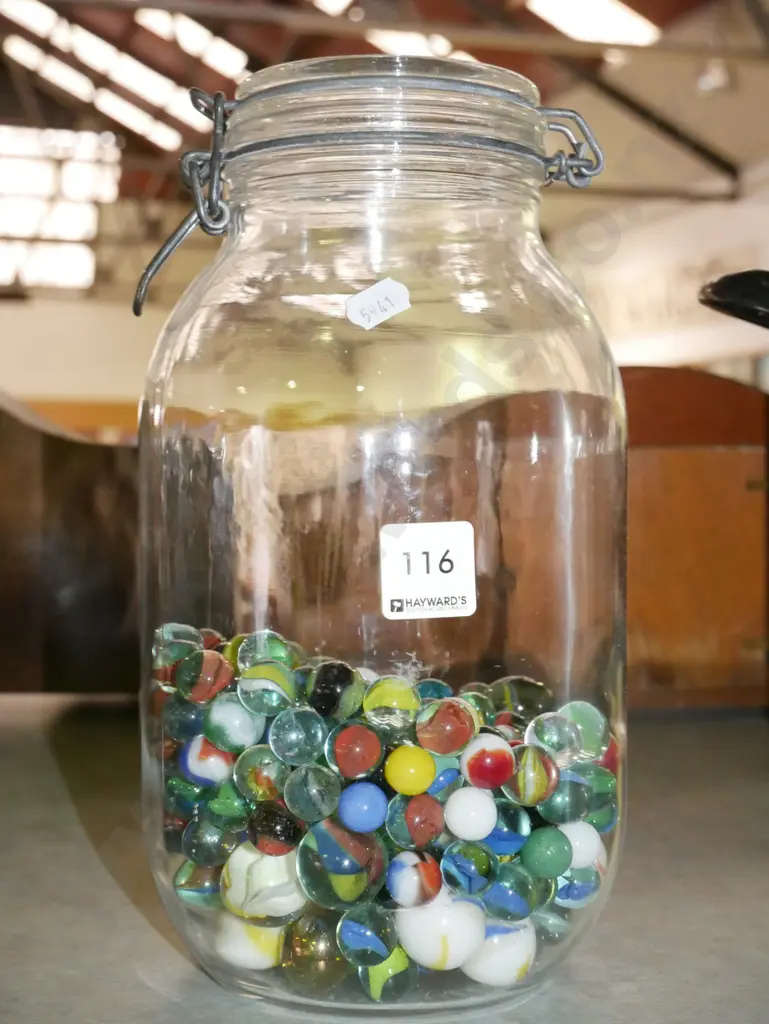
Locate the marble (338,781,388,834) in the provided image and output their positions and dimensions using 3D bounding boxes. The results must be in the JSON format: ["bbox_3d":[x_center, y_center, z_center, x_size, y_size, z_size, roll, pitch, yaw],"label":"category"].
[{"bbox_3d":[-0.006,0.084,0.422,0.014,0.014,0.014,0,6,0],"label":"marble"}]

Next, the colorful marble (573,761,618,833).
[{"bbox_3d":[0.061,0.087,0.451,0.021,0.021,0.021,0,5,0],"label":"colorful marble"}]

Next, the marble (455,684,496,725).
[{"bbox_3d":[0.029,0.065,0.480,0.014,0.014,0.014,0,5,0],"label":"marble"}]

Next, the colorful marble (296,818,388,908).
[{"bbox_3d":[-0.012,0.097,0.409,0.025,0.025,0.025,0,5,0],"label":"colorful marble"}]

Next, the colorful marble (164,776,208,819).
[{"bbox_3d":[-0.062,0.090,0.468,0.015,0.015,0.015,0,2,0],"label":"colorful marble"}]

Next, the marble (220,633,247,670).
[{"bbox_3d":[-0.044,0.047,0.474,0.016,0.016,0.016,0,2,0],"label":"marble"}]

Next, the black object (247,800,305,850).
[{"bbox_3d":[-0.031,0.089,0.417,0.016,0.016,0.016,0,5,0],"label":"black object"}]

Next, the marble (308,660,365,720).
[{"bbox_3d":[-0.013,0.048,0.402,0.016,0.016,0.016,1,4,0],"label":"marble"}]

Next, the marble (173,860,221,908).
[{"bbox_3d":[-0.054,0.109,0.436,0.016,0.016,0.016,0,5,0],"label":"marble"}]

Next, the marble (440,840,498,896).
[{"bbox_3d":[0.024,0.101,0.421,0.016,0.016,0.016,0,6,0],"label":"marble"}]

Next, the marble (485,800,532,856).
[{"bbox_3d":[0.034,0.090,0.420,0.016,0.016,0.016,0,5,0],"label":"marble"}]

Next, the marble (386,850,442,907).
[{"bbox_3d":[0.008,0.103,0.414,0.016,0.016,0.016,0,5,0],"label":"marble"}]

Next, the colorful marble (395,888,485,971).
[{"bbox_3d":[0.016,0.117,0.417,0.025,0.025,0.025,0,5,0],"label":"colorful marble"}]

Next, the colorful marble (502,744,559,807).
[{"bbox_3d":[0.041,0.074,0.417,0.017,0.017,0.017,0,5,0],"label":"colorful marble"}]

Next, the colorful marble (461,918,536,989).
[{"bbox_3d":[0.033,0.129,0.439,0.024,0.024,0.024,0,6,0],"label":"colorful marble"}]

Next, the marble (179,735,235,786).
[{"bbox_3d":[-0.052,0.072,0.431,0.016,0.016,0.016,0,5,0],"label":"marble"}]

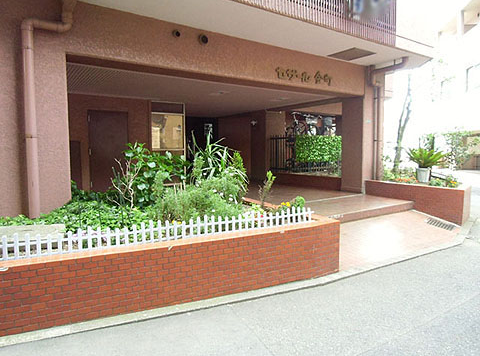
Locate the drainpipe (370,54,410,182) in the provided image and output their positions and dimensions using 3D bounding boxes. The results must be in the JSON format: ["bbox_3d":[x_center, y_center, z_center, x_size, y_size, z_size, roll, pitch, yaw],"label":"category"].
[{"bbox_3d":[3.423,-1.240,7.658,0.500,2.750,0.750,-3,5,-33],"label":"drainpipe"}]

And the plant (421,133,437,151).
[{"bbox_3d":[7.080,-1.333,12.500,0.620,0.800,0.600,-3,5,-33],"label":"plant"}]

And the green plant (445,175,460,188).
[{"bbox_3d":[4.119,0.068,6.450,0.300,0.290,0.290,-3,5,-33],"label":"green plant"}]

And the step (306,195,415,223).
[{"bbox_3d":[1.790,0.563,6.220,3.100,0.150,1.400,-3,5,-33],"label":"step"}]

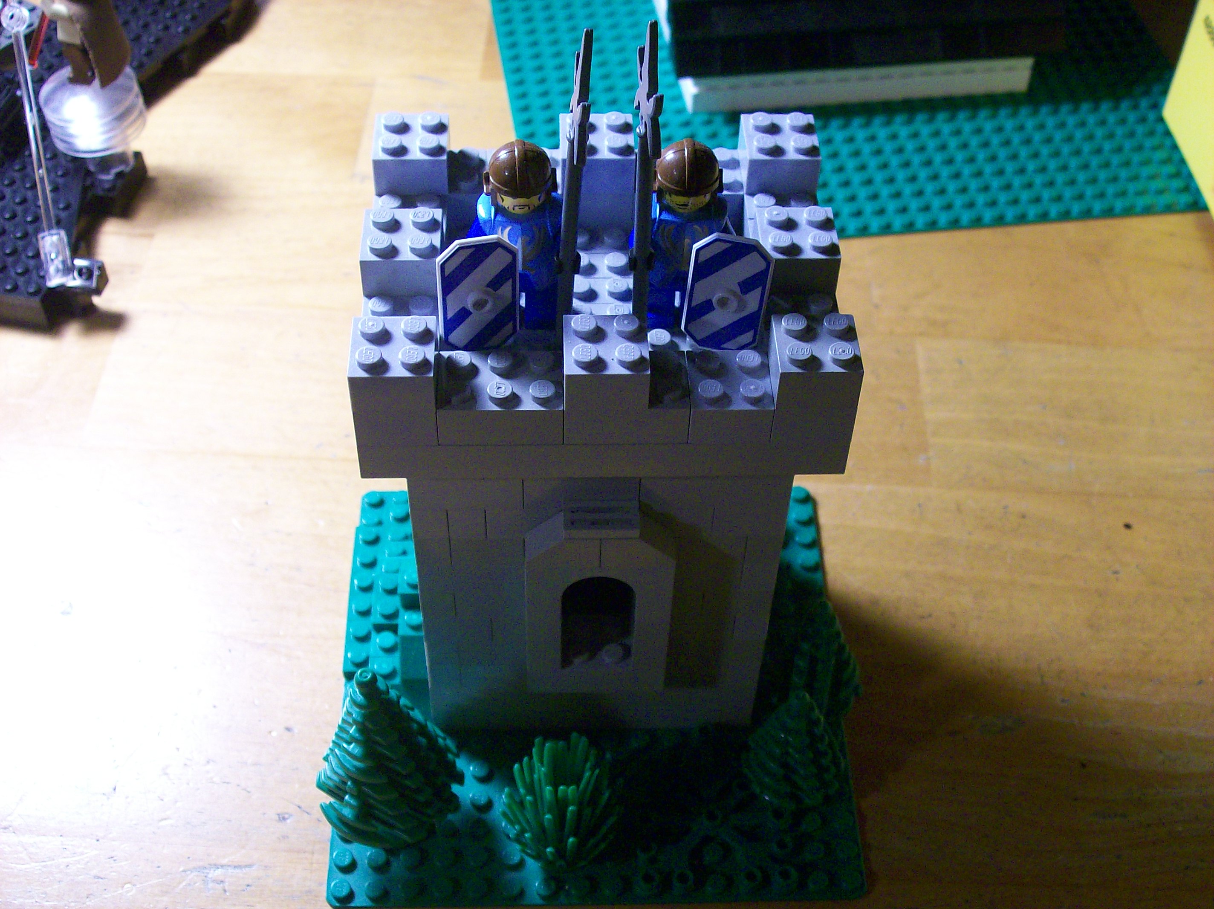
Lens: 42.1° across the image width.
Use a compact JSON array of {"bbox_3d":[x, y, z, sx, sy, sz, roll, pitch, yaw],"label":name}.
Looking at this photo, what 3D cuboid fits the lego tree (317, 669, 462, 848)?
[{"bbox_3d":[-0.051,0.066,0.358,0.034,0.061,0.033,0,48,-2],"label":"lego tree"}]

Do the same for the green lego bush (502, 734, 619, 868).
[{"bbox_3d":[-0.010,0.080,0.363,0.028,0.038,0.027,0,48,-2],"label":"green lego bush"}]

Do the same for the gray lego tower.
[{"bbox_3d":[-0.003,-0.001,0.369,0.096,0.136,0.080,0,48,-2],"label":"gray lego tower"}]

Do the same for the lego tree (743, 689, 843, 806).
[{"bbox_3d":[0.046,0.067,0.375,0.024,0.039,0.024,0,48,-2],"label":"lego tree"}]

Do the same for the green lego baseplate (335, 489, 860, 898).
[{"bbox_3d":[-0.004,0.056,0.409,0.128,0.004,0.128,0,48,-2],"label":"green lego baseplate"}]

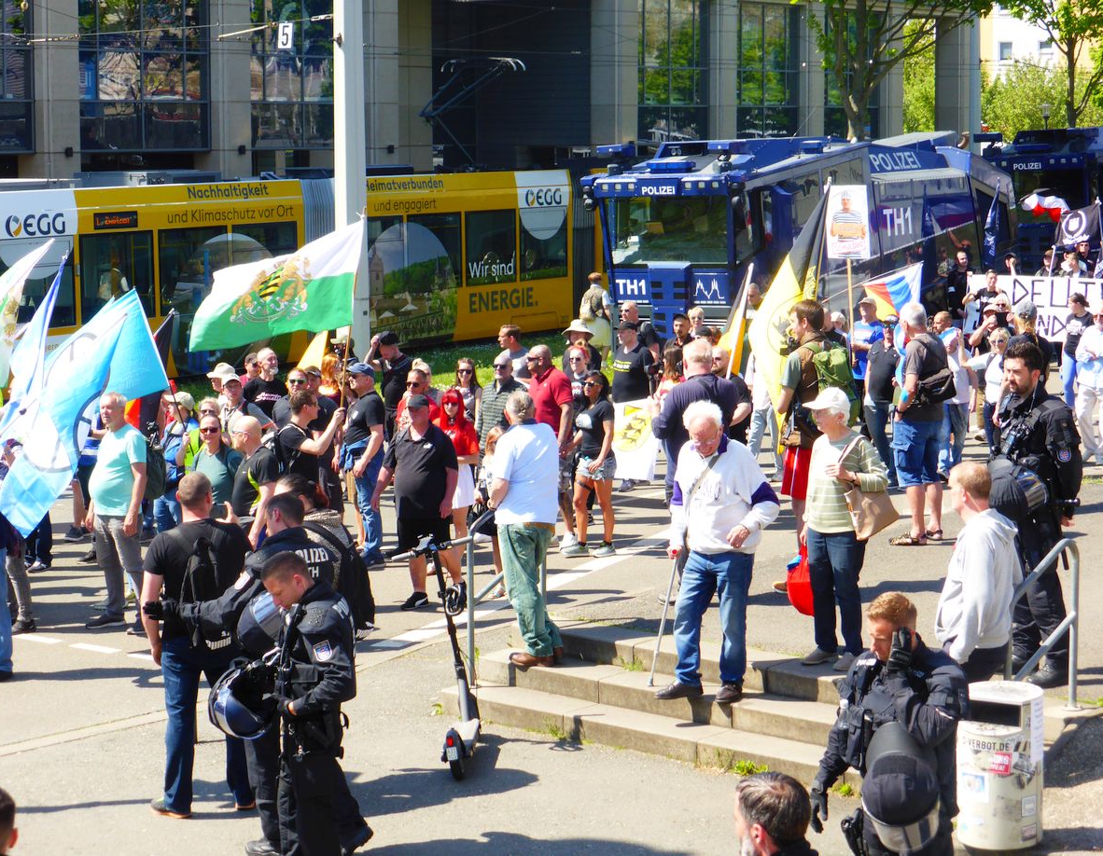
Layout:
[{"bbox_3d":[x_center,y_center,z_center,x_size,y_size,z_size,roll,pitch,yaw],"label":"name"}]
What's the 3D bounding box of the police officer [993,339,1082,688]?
[{"bbox_3d":[2.651,0.457,14.303,0.420,1.867,0.580,-4,7,-32],"label":"police officer"}]

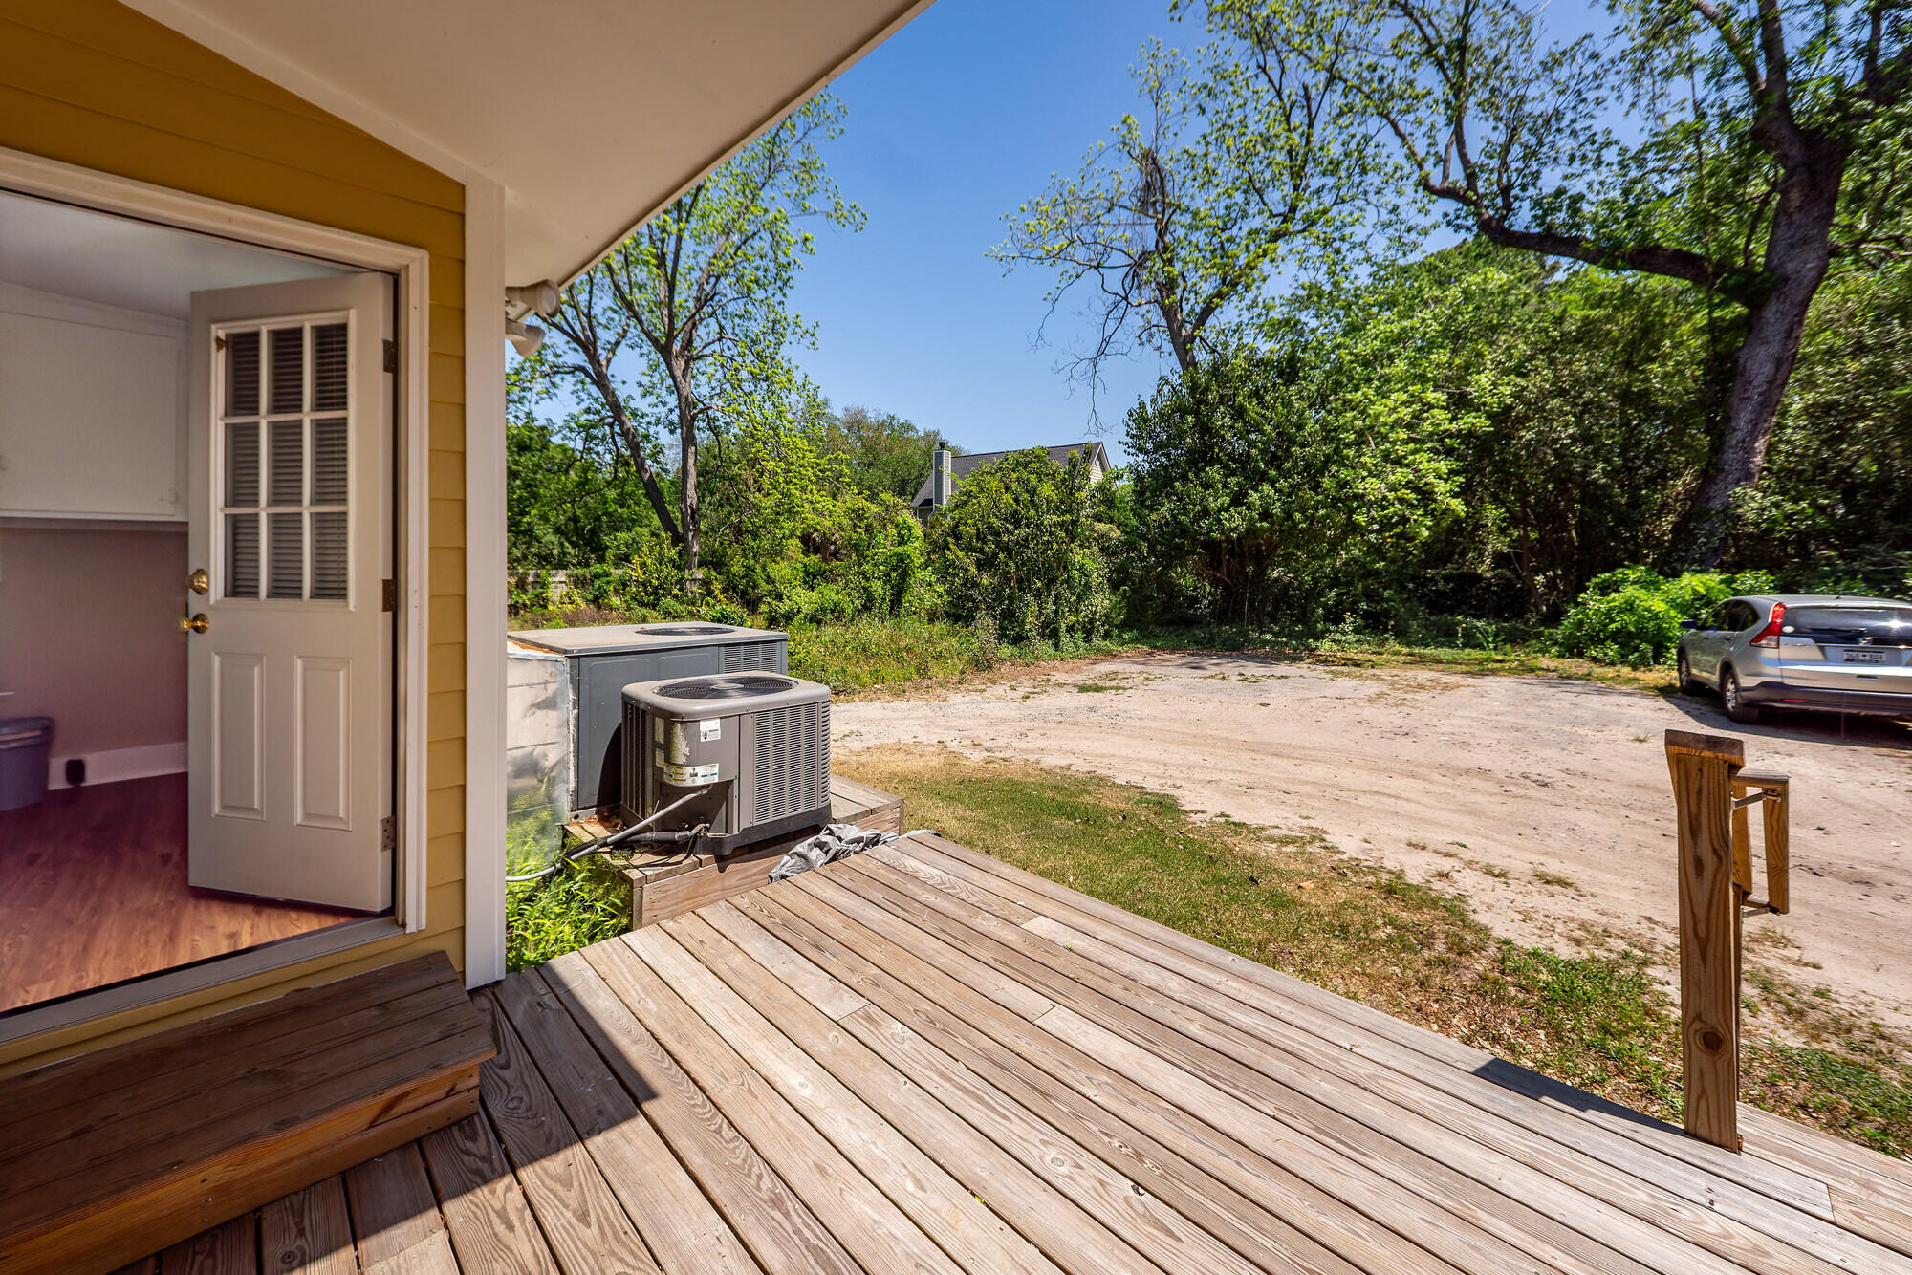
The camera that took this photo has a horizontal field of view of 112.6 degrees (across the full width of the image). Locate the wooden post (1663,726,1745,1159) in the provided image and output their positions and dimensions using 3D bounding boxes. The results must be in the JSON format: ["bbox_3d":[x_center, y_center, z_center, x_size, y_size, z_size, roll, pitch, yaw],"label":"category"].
[{"bbox_3d":[1.861,0.750,1.580,0.100,0.990,0.100,-1,2,-45],"label":"wooden post"}]

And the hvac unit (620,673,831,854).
[{"bbox_3d":[-1.101,0.571,3.079,0.757,0.635,0.750,5,7,45],"label":"hvac unit"}]

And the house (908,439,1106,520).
[{"bbox_3d":[4.380,-8.120,42.000,12.500,9.000,10.000,3,6,29],"label":"house"}]

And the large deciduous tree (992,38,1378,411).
[{"bbox_3d":[6.459,-7.976,17.500,10.000,15.000,9.000,0,5,0],"label":"large deciduous tree"}]

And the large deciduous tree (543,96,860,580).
[{"bbox_3d":[-8.833,-9.178,21.000,11.000,17.000,10.000,0,5,0],"label":"large deciduous tree"}]

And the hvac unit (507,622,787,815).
[{"bbox_3d":[-1.809,0.383,3.786,1.136,0.794,1.171,5,7,45],"label":"hvac unit"}]

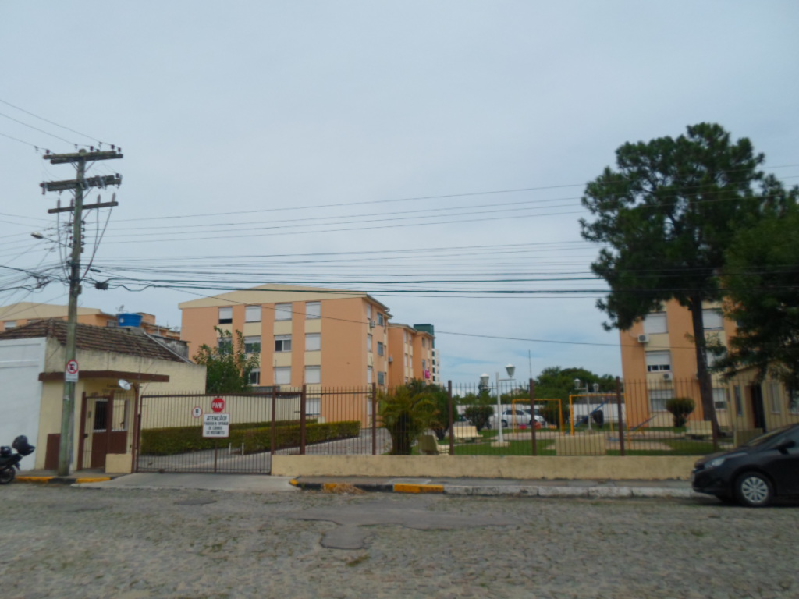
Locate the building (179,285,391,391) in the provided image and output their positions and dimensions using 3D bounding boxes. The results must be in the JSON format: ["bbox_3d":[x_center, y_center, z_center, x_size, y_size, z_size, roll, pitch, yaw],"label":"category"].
[{"bbox_3d":[-10.270,5.583,53.978,17.330,12.430,9.700,-3,-10,12],"label":"building"}]

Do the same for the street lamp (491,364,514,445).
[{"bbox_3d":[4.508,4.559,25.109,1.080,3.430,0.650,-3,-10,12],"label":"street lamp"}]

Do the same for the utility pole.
[{"bbox_3d":[-9.233,0.159,16.186,2.500,9.250,0.600,-3,-10,10],"label":"utility pole"}]

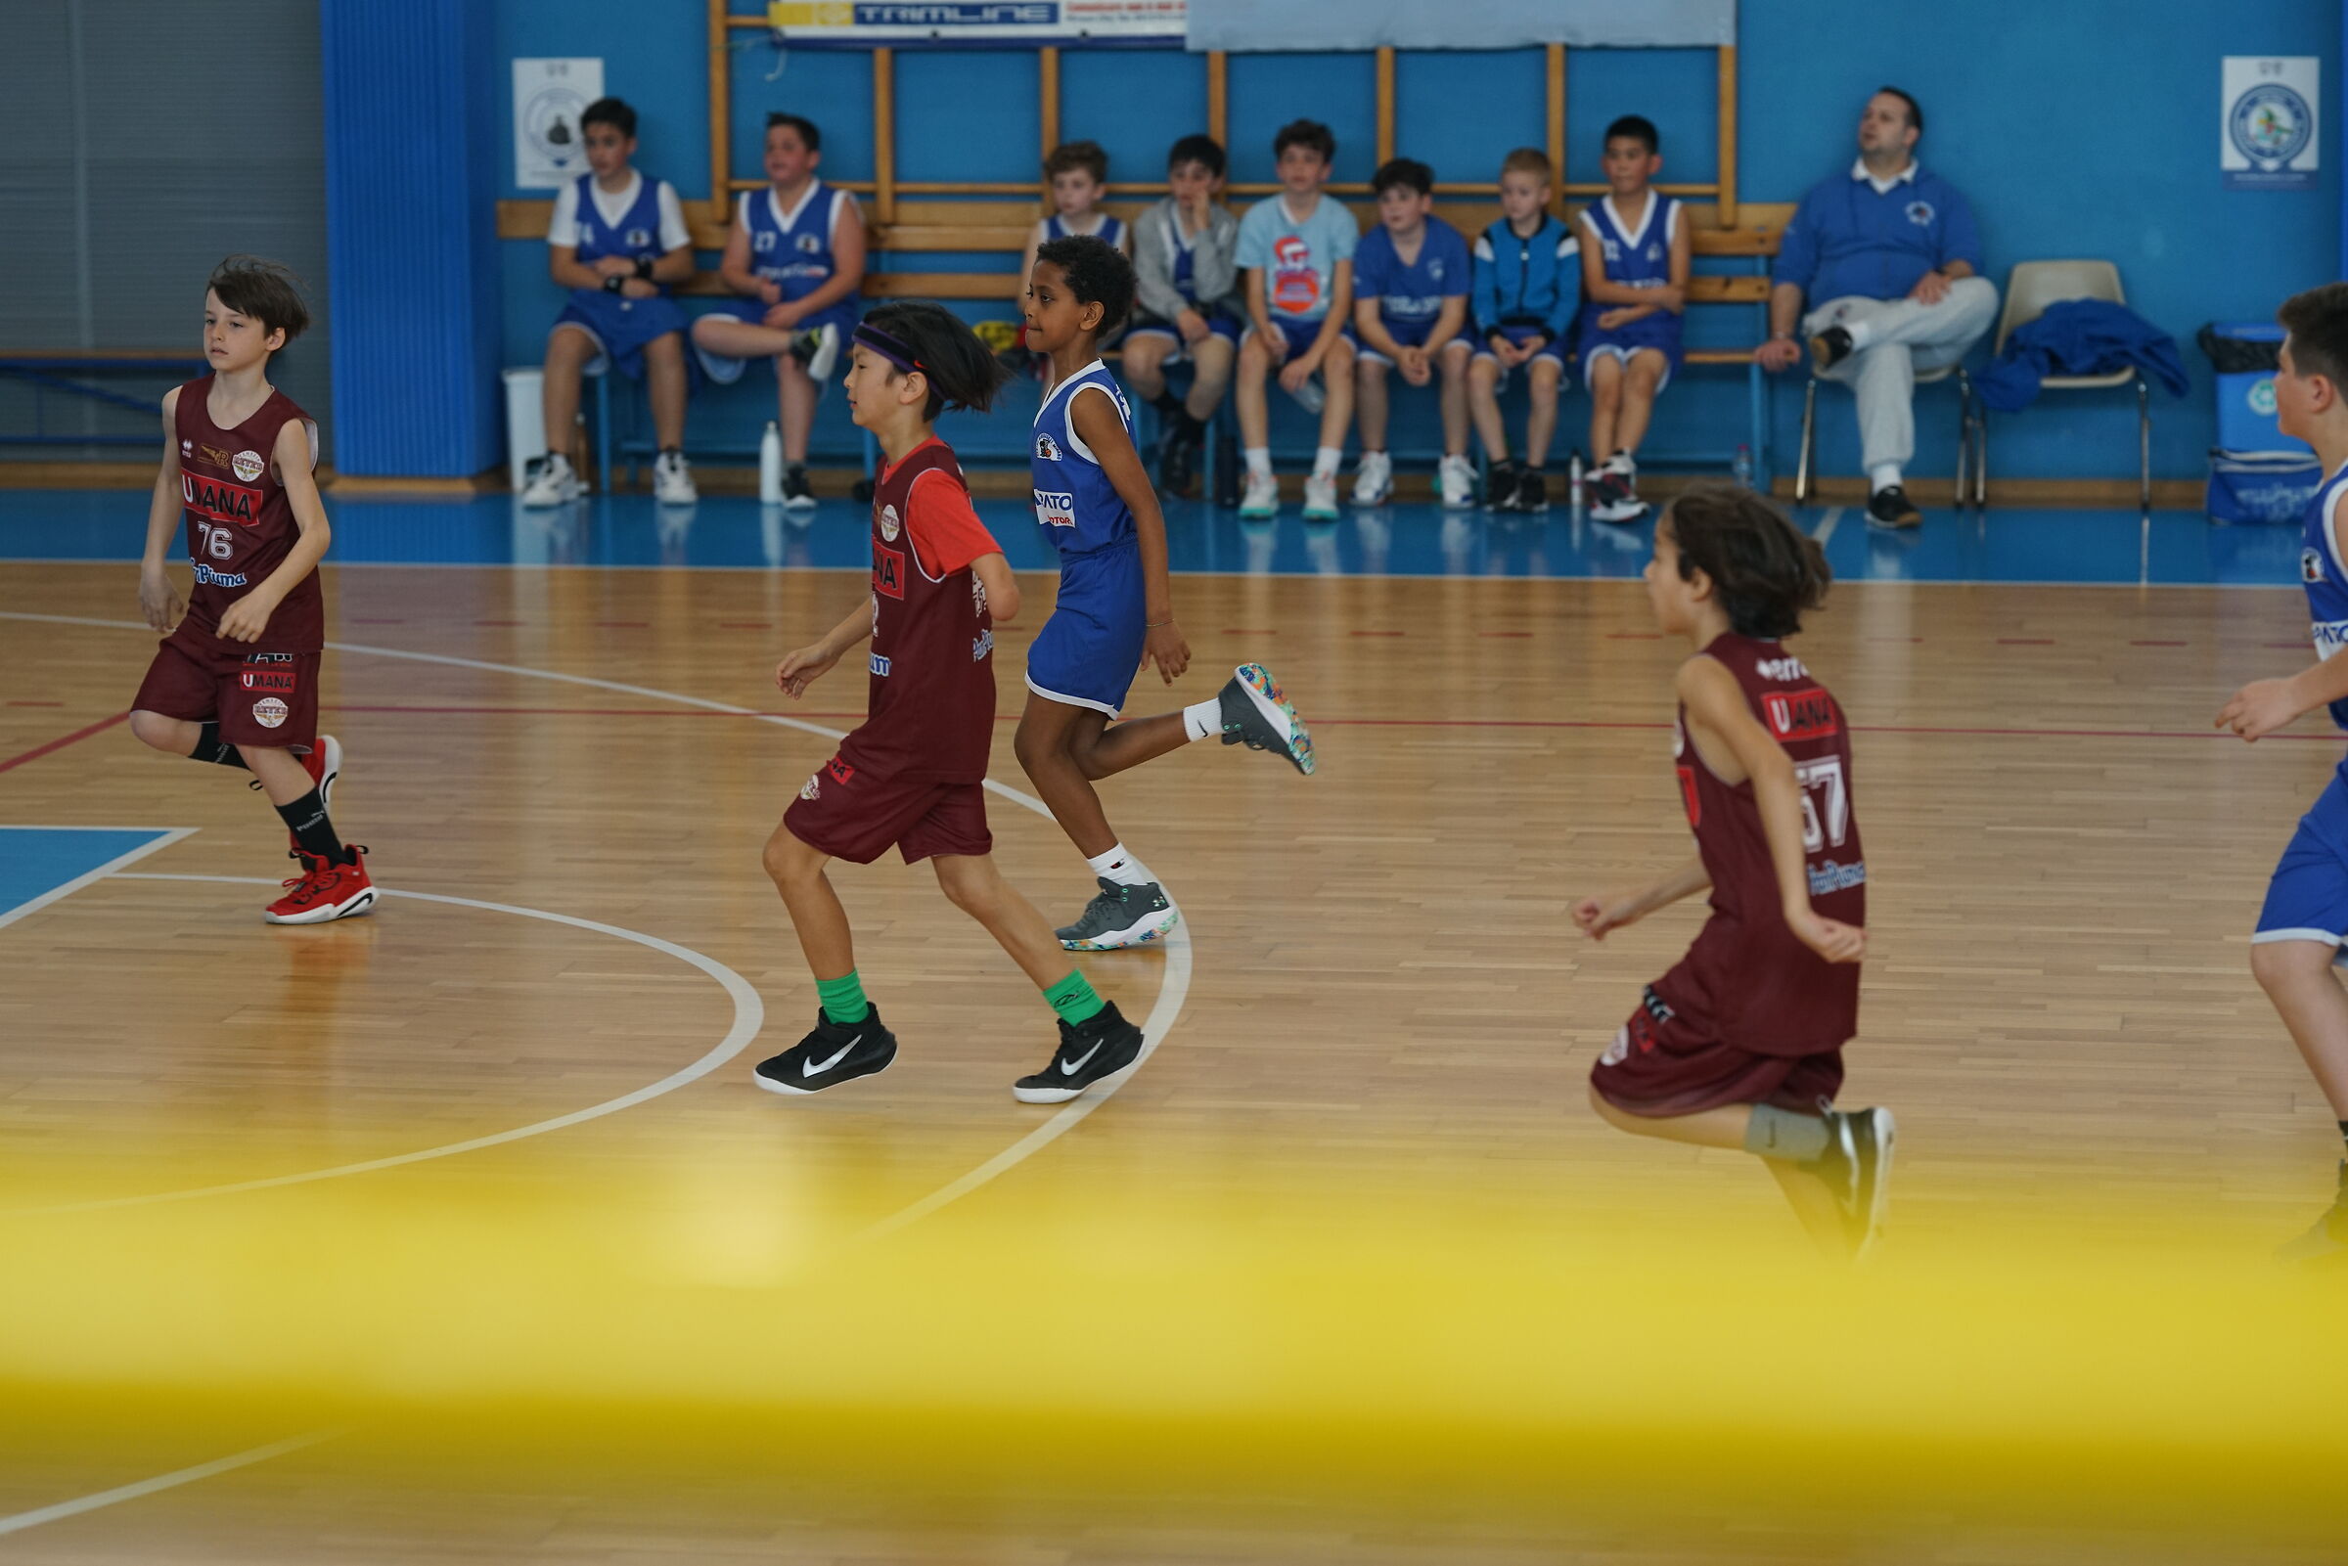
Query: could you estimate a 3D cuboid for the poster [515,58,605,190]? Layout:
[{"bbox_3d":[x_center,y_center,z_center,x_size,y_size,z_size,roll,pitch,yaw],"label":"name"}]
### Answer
[{"bbox_3d":[-2.030,-2.178,22.617,0.297,0.420,0.010,1,8,9],"label":"poster"}]

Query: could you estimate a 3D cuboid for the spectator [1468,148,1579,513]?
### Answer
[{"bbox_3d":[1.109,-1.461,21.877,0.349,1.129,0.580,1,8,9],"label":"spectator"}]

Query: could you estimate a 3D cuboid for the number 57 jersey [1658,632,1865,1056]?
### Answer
[{"bbox_3d":[0.856,0.089,9.906,0.250,0.590,0.330,3,9,25],"label":"number 57 jersey"}]

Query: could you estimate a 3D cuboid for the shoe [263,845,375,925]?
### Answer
[{"bbox_3d":[-1.738,0.211,13.985,0.250,0.138,0.098,-3,9,-17],"label":"shoe"}]

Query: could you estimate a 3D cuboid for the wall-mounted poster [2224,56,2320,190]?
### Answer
[{"bbox_3d":[3.484,-2.094,21.746,0.303,0.424,0.010,1,8,9],"label":"wall-mounted poster"}]

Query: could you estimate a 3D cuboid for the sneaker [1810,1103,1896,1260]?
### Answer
[{"bbox_3d":[0.952,0.567,9.650,0.108,0.240,0.095,12,0,16],"label":"sneaker"}]

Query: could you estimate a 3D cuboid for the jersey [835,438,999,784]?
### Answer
[{"bbox_3d":[-0.437,-0.299,11.943,0.280,0.620,0.390,-2,8,-5],"label":"jersey"}]

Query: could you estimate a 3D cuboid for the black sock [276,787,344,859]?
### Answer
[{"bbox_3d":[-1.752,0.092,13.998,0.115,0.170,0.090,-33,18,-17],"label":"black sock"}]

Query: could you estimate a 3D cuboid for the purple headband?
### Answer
[{"bbox_3d":[-0.473,-0.726,11.885,0.195,0.055,0.155,31,5,-6],"label":"purple headband"}]

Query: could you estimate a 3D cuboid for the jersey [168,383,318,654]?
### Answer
[{"bbox_3d":[-1.877,-0.541,13.893,0.350,0.570,0.240,5,10,34],"label":"jersey"}]

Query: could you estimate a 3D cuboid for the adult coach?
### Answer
[{"bbox_3d":[2.201,-1.512,21.525,0.756,1.319,0.950,1,8,9],"label":"adult coach"}]

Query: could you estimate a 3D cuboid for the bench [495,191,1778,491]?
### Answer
[{"bbox_3d":[-0.099,-1.389,22.151,4.100,0.910,0.480,1,9,9],"label":"bench"}]

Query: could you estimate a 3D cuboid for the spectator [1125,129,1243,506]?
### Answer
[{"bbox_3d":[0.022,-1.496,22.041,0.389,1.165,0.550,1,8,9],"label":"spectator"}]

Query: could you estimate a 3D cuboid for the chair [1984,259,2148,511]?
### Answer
[{"bbox_3d":[2.832,-1.263,21.682,0.540,0.750,0.500,1,9,9],"label":"chair"}]

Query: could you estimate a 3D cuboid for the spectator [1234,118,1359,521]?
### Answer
[{"bbox_3d":[0.377,-1.486,21.762,0.430,1.210,0.820,1,9,9],"label":"spectator"}]

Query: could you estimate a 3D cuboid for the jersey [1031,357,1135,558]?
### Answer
[{"bbox_3d":[-0.180,-0.645,13.576,0.180,0.405,0.285,-2,9,-13],"label":"jersey"}]

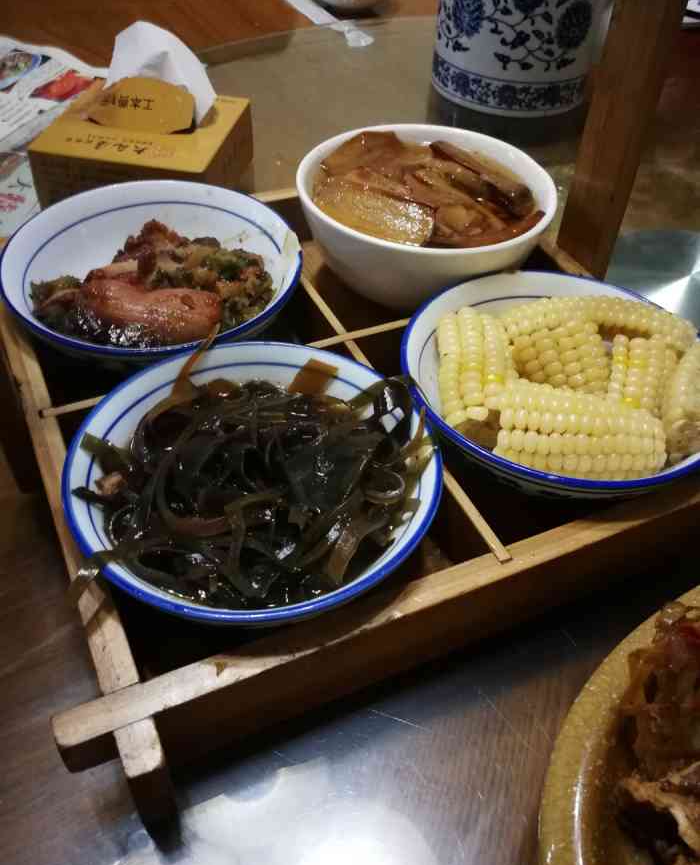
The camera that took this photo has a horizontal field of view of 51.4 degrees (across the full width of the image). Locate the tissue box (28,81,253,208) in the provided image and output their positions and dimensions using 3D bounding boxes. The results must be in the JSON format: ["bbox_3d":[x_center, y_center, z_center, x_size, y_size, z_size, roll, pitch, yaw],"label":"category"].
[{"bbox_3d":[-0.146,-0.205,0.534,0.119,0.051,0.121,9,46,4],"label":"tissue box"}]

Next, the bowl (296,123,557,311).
[{"bbox_3d":[0.043,-0.121,0.444,0.148,0.068,0.148,2,46,-2],"label":"bowl"}]

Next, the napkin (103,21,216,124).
[{"bbox_3d":[-0.136,-0.253,0.509,0.082,0.060,0.042,9,46,4],"label":"napkin"}]

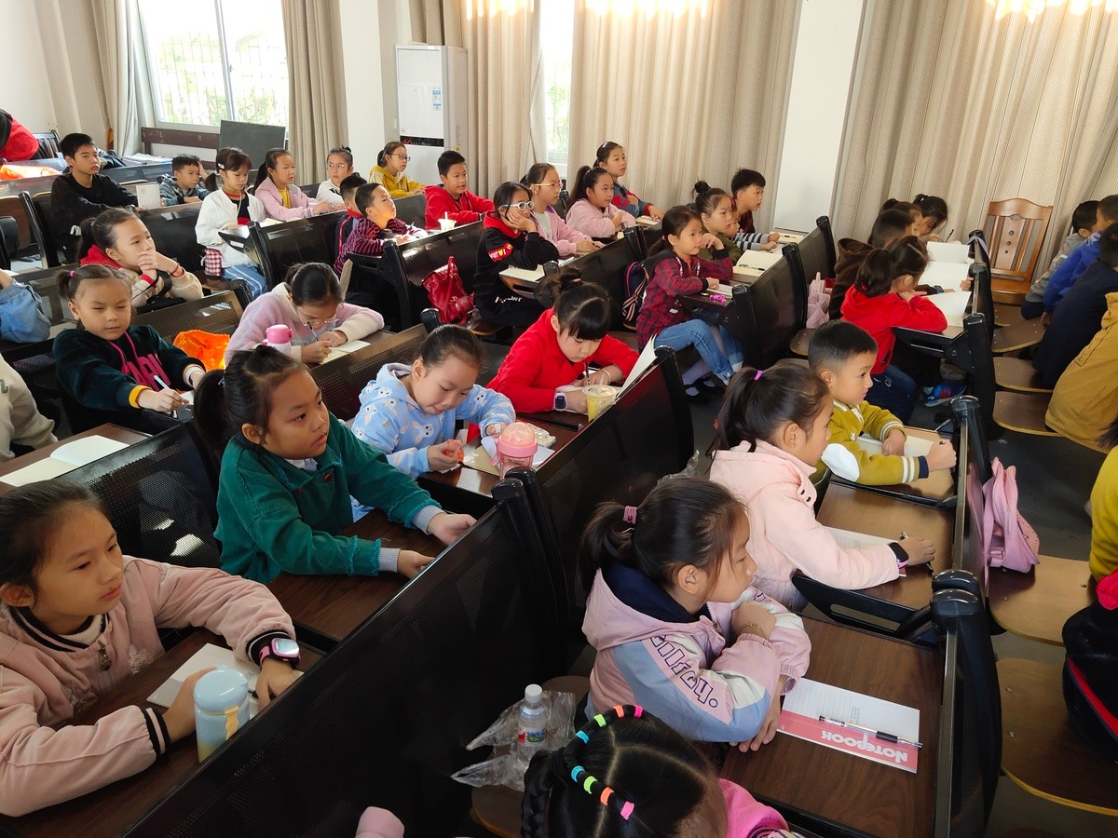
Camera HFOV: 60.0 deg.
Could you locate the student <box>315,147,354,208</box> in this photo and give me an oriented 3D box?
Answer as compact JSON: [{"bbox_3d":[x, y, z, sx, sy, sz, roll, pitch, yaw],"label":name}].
[{"bbox_3d":[-1.412,-1.210,6.348,0.520,1.090,0.420,14,25,32],"label":"student"}]

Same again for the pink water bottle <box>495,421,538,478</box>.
[{"bbox_3d":[-0.102,0.087,2.248,0.090,0.165,0.090,1,21,0],"label":"pink water bottle"}]

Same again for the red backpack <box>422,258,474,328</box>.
[{"bbox_3d":[-0.547,-0.628,4.758,0.190,0.330,0.270,-5,16,25],"label":"red backpack"}]

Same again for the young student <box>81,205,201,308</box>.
[{"bbox_3d":[-1.577,-0.217,3.682,0.560,1.120,0.420,11,22,20],"label":"young student"}]

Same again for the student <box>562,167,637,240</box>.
[{"bbox_3d":[0.200,-0.915,5.649,0.520,1.070,0.420,11,23,26],"label":"student"}]

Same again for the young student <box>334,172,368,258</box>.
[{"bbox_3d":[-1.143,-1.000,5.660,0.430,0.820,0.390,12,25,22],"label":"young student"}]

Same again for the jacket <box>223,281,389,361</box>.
[{"bbox_3d":[-0.856,-0.247,3.386,0.420,0.440,0.440,20,29,35],"label":"jacket"}]

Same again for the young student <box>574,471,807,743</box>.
[{"bbox_3d":[0.222,0.614,1.743,0.520,1.100,0.430,11,22,20],"label":"young student"}]

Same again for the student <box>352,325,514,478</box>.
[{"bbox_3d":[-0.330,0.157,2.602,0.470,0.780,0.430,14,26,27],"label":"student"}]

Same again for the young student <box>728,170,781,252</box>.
[{"bbox_3d":[1.084,-0.911,5.810,0.550,1.150,0.400,11,22,20],"label":"young student"}]

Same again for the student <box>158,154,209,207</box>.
[{"bbox_3d":[-2.448,-1.227,6.440,0.500,1.030,0.420,13,24,30],"label":"student"}]

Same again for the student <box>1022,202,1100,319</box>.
[{"bbox_3d":[2.664,-0.591,4.946,0.580,1.020,0.420,9,22,21],"label":"student"}]

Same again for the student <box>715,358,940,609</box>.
[{"bbox_3d":[0.535,0.405,2.142,0.540,1.070,0.420,9,22,21],"label":"student"}]

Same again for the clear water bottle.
[{"bbox_3d":[-0.047,0.573,1.789,0.057,0.190,0.057,2,21,-1],"label":"clear water bottle"}]

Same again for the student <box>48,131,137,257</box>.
[{"bbox_3d":[-2.645,-1.017,5.561,0.620,1.190,0.440,11,22,20],"label":"student"}]

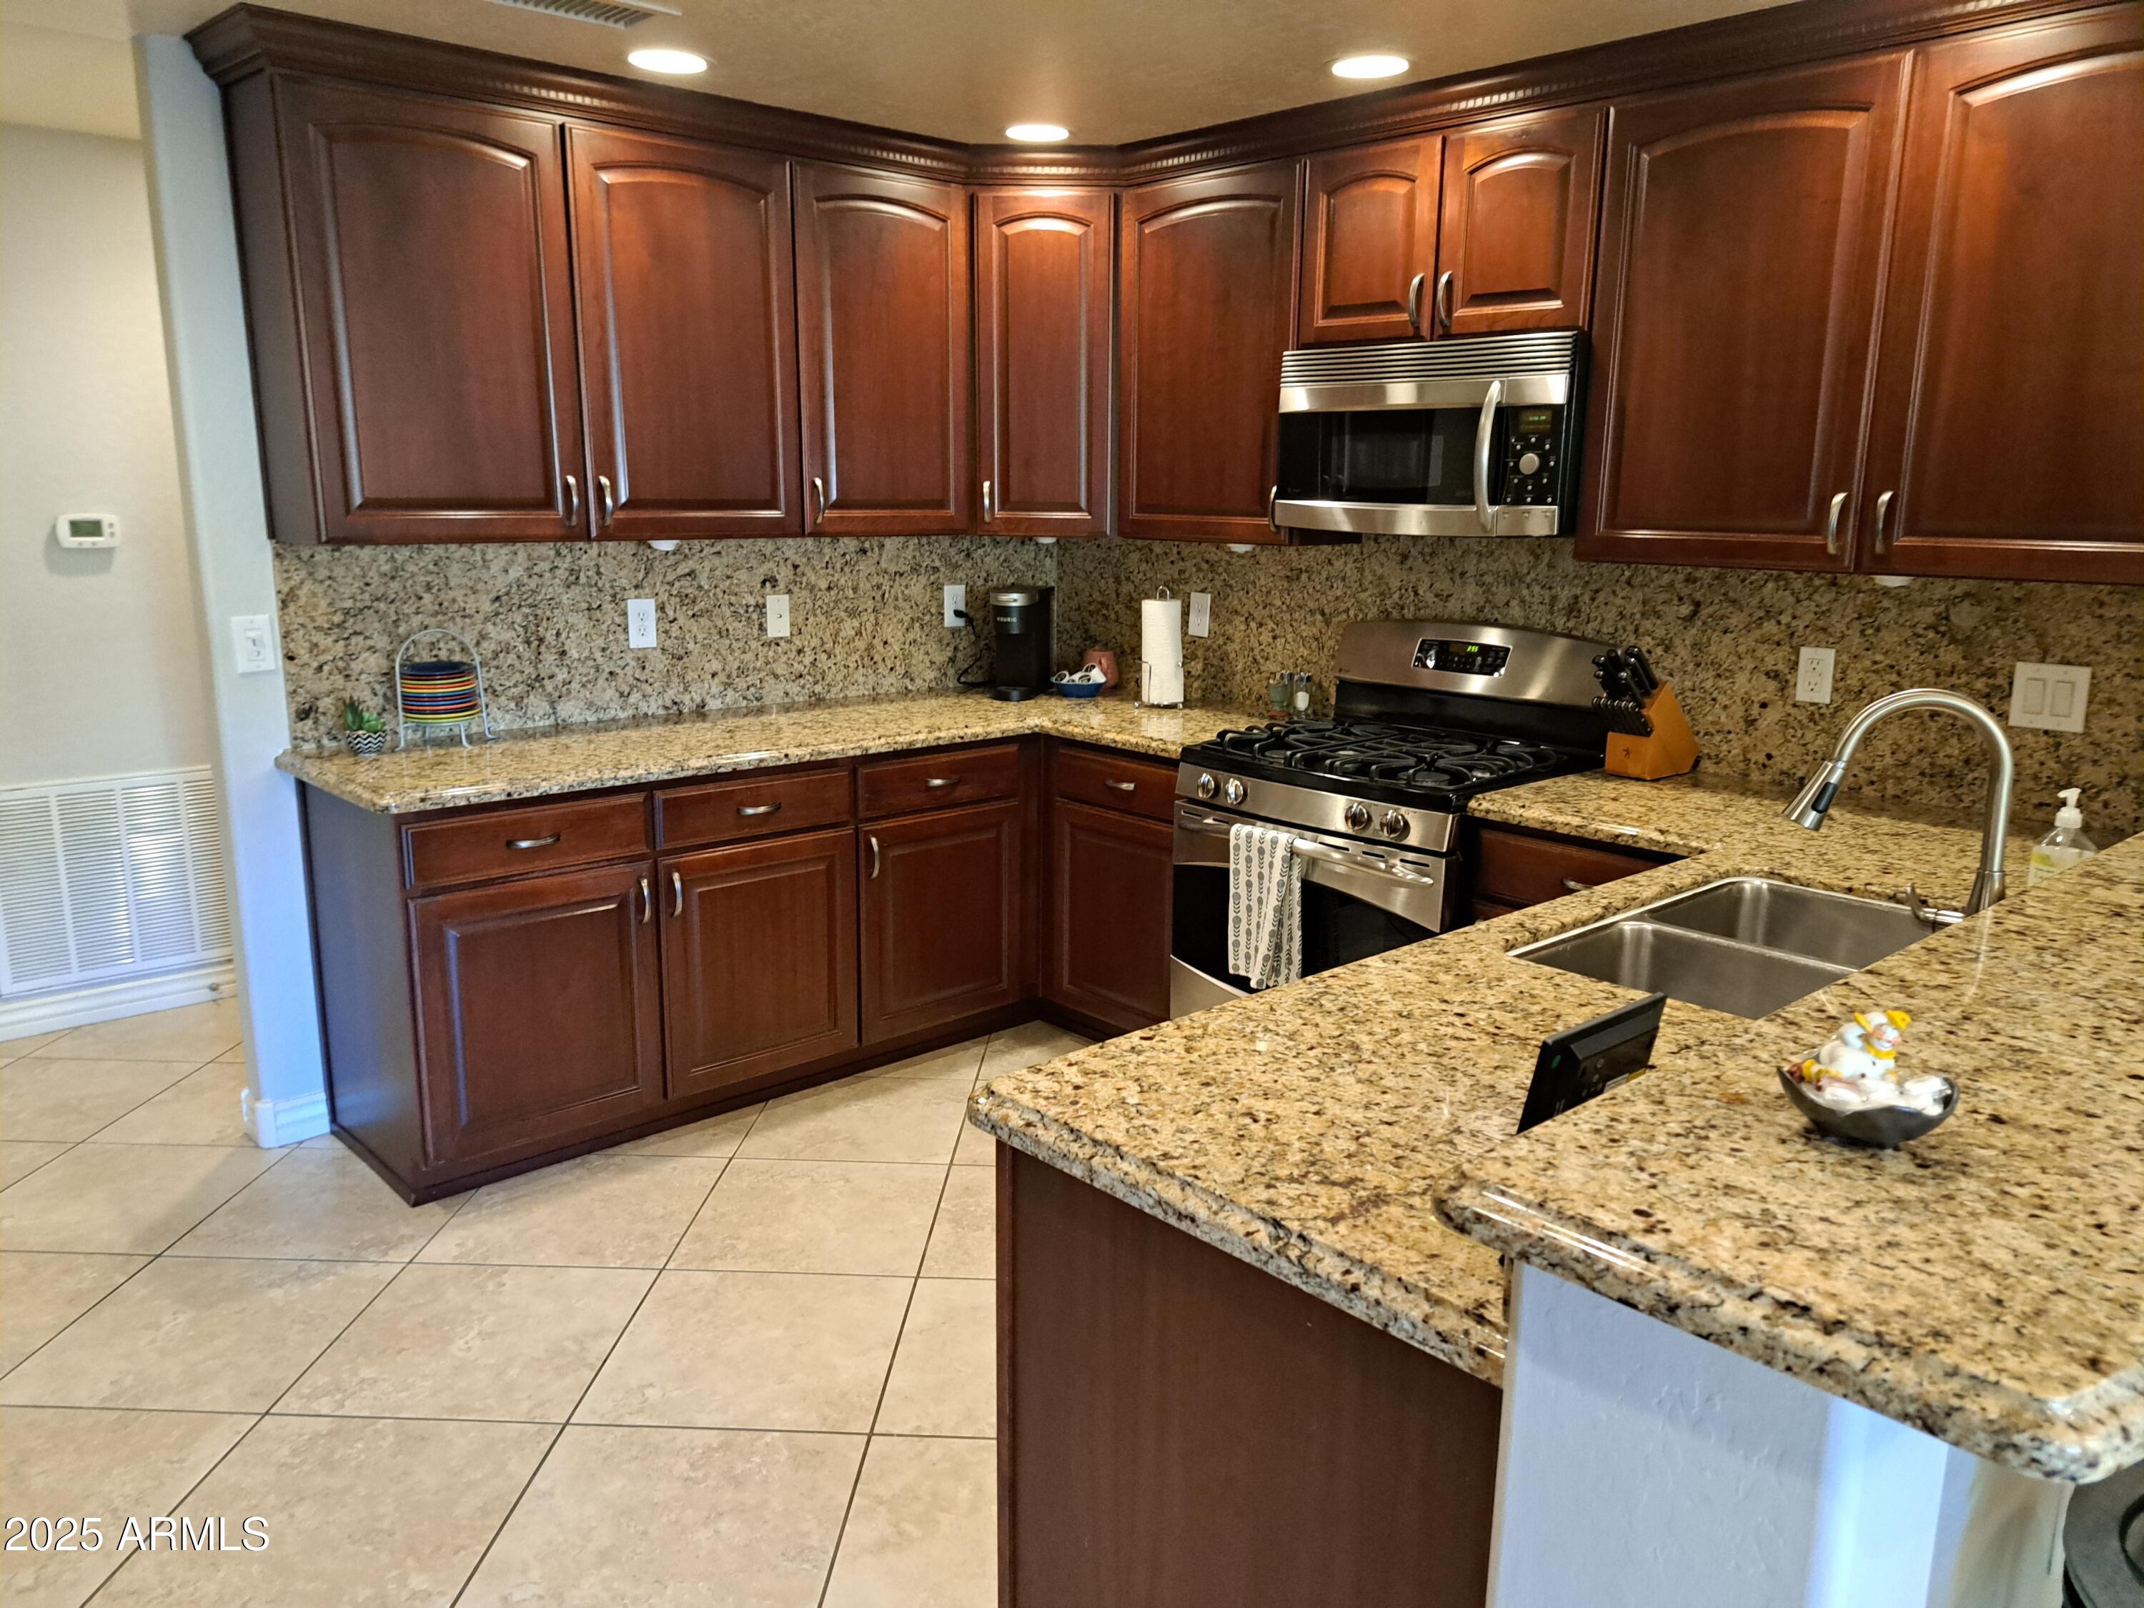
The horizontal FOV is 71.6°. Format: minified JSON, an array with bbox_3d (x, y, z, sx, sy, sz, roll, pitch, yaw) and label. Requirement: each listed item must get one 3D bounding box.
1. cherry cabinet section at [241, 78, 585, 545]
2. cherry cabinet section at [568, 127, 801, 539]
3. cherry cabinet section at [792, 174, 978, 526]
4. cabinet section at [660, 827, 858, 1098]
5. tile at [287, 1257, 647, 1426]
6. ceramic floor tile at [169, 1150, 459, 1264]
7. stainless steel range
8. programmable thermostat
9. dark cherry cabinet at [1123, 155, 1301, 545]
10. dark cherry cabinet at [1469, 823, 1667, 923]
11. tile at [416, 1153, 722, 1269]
[{"bbox_3d":[-1.428,-1.030,3.238,0.572,0.895,0.315,-10,16,-42],"label":"cherry cabinet section"},{"bbox_3d":[-1.000,-1.106,3.626,0.565,0.895,0.315,-10,16,-42],"label":"cherry cabinet section"},{"bbox_3d":[-0.585,-1.179,4.000,0.548,0.895,0.315,-10,16,-42],"label":"cherry cabinet section"},{"bbox_3d":[-0.944,0.333,3.833,0.535,0.583,0.580,-10,16,-42],"label":"cabinet section"},{"bbox_3d":[-1.053,0.955,2.659,0.494,0.010,0.494,1,12,2],"label":"tile"},{"bbox_3d":[-1.530,0.844,3.163,0.494,0.010,0.494,1,12,2],"label":"ceramic floor tile"},{"bbox_3d":[0.740,0.174,3.575,0.703,1.193,0.757,-10,16,-41],"label":"stainless steel range"},{"bbox_3d":[-2.625,-0.722,3.965,0.140,0.083,0.035,-10,16,-41],"label":"programmable thermostat"},{"bbox_3d":[0.459,-1.155,3.953,0.327,0.911,0.609,-10,16,-41],"label":"dark cherry cabinet"},{"bbox_3d":[1.235,0.438,3.186,0.584,0.846,0.554,-10,16,-41],"label":"dark cherry cabinet"},{"bbox_3d":[-1.033,0.854,3.145,0.494,0.010,0.494,1,12,2],"label":"tile"}]

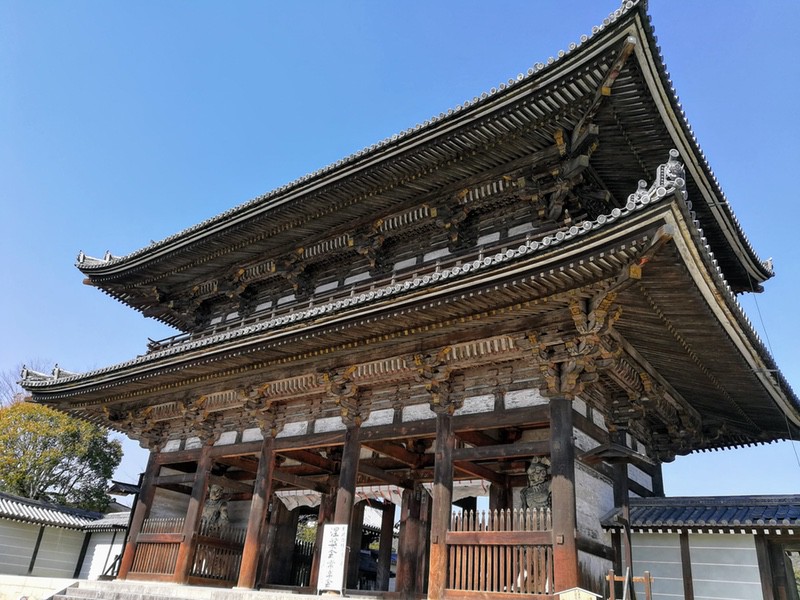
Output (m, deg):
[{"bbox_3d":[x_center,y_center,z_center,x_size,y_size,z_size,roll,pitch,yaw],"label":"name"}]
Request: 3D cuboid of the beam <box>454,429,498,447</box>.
[{"bbox_3d":[2.552,4.550,20.358,0.287,0.512,3.526,-15,-32,35],"label":"beam"}]

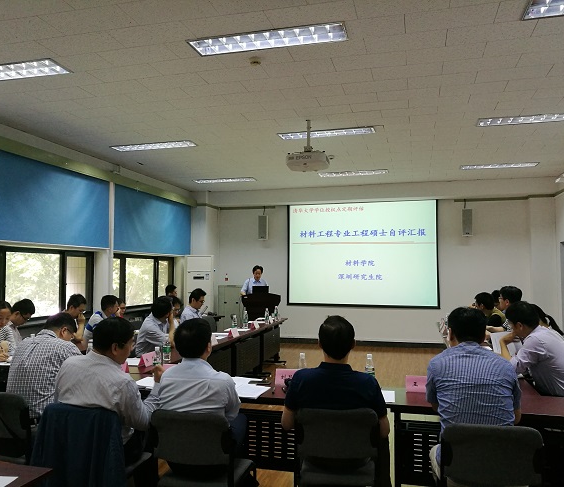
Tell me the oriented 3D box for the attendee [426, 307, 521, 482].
[{"bbox_3d":[0.950,0.985,2.592,0.480,1.310,0.720,-1,-4,11],"label":"attendee"}]

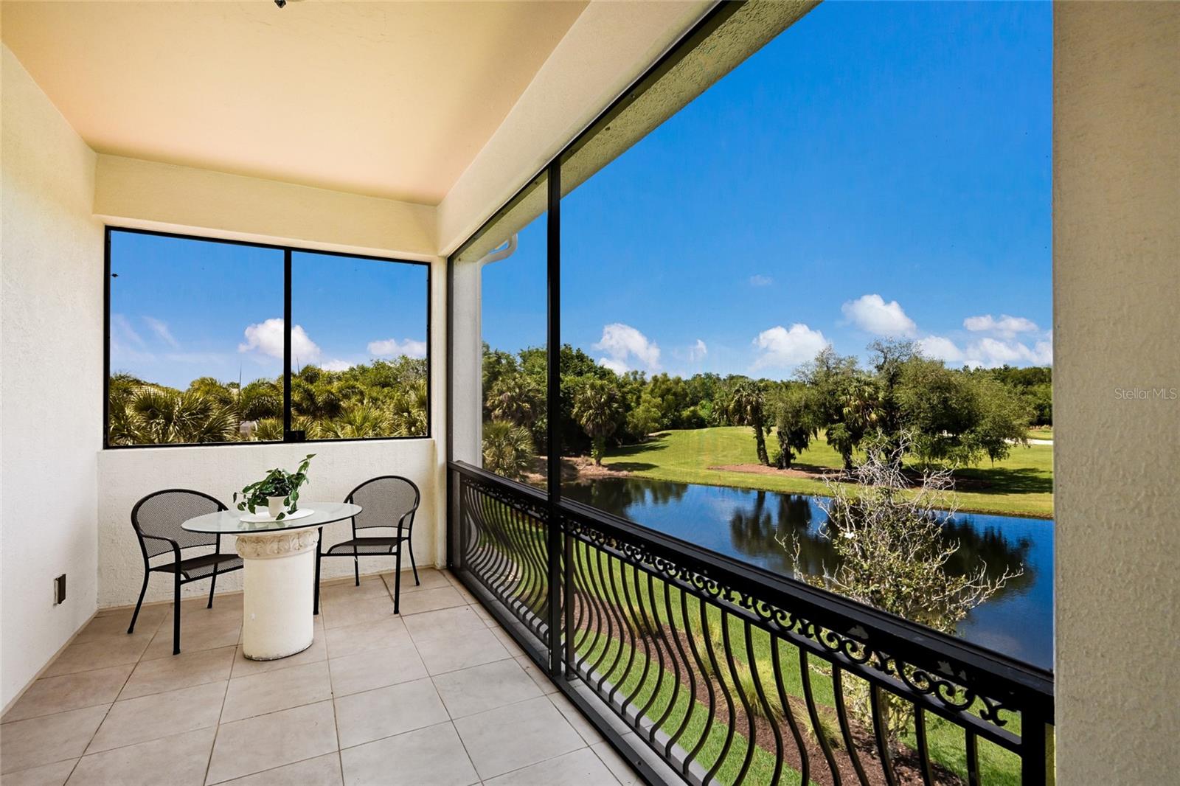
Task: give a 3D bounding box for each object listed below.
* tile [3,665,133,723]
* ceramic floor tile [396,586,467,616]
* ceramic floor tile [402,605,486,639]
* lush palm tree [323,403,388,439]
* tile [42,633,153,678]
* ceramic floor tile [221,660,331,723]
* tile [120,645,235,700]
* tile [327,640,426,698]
[{"bbox_3d":[-2.570,1.499,2.775,0.410,0.012,0.447,0,0,-28],"label":"tile"},{"bbox_3d":[-1.145,1.484,3.980,0.456,0.012,0.452,0,0,-28],"label":"ceramic floor tile"},{"bbox_3d":[-0.936,1.482,3.586,0.456,0.012,0.452,0,0,-28],"label":"ceramic floor tile"},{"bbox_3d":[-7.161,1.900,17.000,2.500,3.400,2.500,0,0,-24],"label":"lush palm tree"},{"bbox_3d":[-2.780,1.499,3.169,0.410,0.012,0.447,0,0,-28],"label":"tile"},{"bbox_3d":[-1.563,1.500,2.805,0.466,0.012,0.447,0,0,-28],"label":"ceramic floor tile"},{"bbox_3d":[-2.184,1.499,2.980,0.466,0.012,0.447,0,0,-28],"label":"tile"},{"bbox_3d":[-1.151,1.500,3.024,0.466,0.012,0.447,0,0,-28],"label":"tile"}]

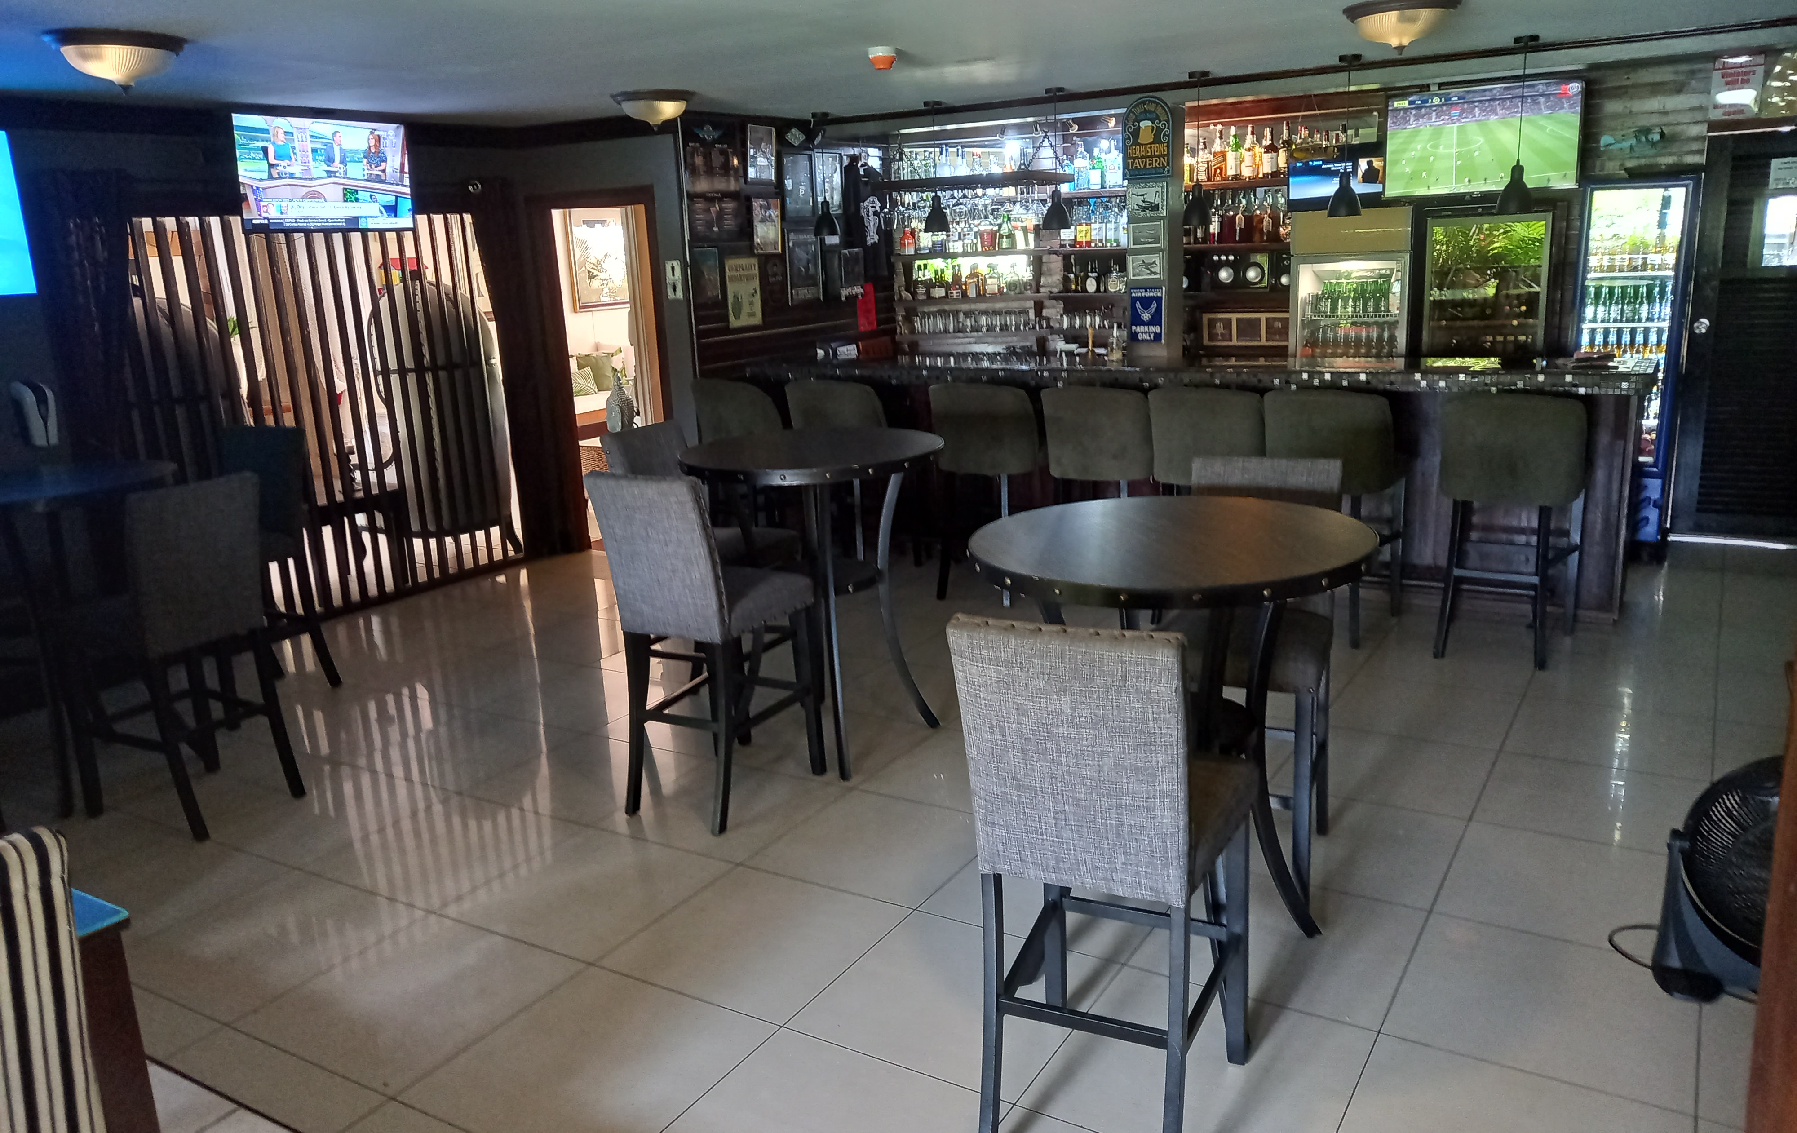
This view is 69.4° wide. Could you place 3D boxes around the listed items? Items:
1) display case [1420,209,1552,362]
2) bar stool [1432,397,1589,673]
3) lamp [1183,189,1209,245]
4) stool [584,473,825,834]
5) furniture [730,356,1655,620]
[{"bbox_3d":[3.334,-1.108,7.402,0.650,1.760,0.600,6,16,31],"label":"display case"},{"bbox_3d":[2.516,-0.192,5.289,0.510,1.070,0.600,6,16,31],"label":"bar stool"},{"bbox_3d":[1.550,-1.863,6.726,0.155,0.250,0.155,6,16,31],"label":"lamp"},{"bbox_3d":[-0.597,0.209,4.176,0.425,1.110,0.580,5,16,30],"label":"stool"},{"bbox_3d":[1.208,-0.534,6.904,4.780,1.080,0.620,6,16,31],"label":"furniture"}]

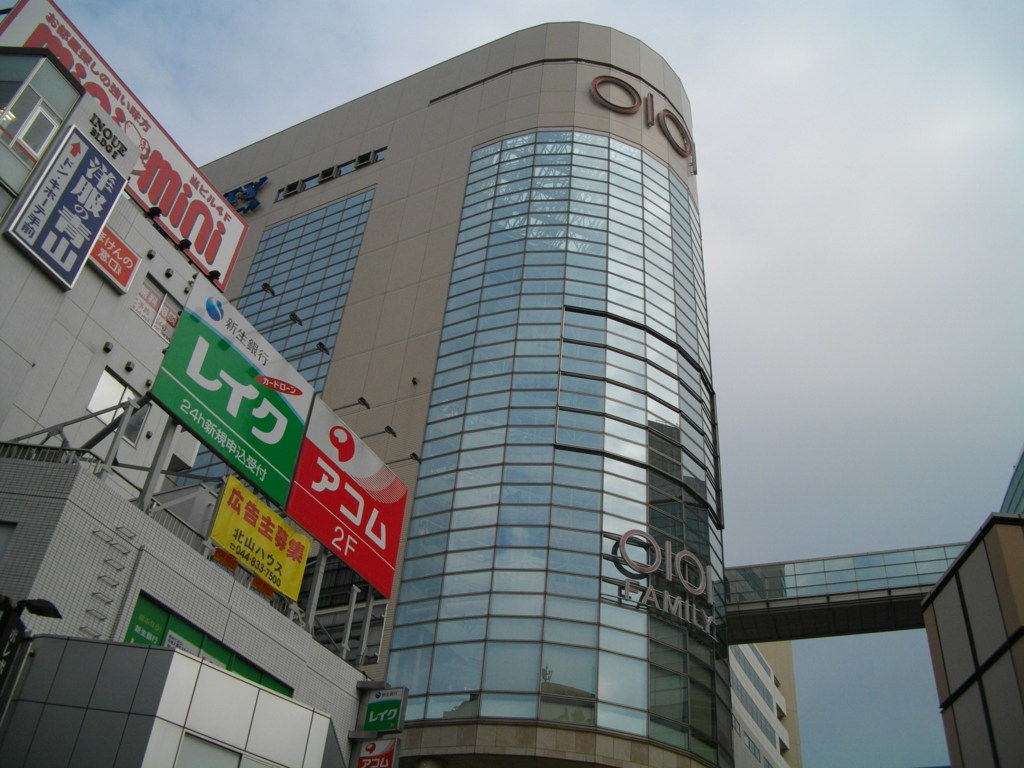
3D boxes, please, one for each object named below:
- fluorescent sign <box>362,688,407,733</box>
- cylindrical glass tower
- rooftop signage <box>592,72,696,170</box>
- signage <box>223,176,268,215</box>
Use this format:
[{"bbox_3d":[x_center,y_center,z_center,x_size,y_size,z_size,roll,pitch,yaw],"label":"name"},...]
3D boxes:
[{"bbox_3d":[-2.655,6.956,19.454,0.860,0.930,0.240,-12,-41,22],"label":"fluorescent sign"},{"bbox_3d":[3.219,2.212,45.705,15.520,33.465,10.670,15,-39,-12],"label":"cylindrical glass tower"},{"bbox_3d":[8.182,-15.842,54.941,8.342,3.104,1.358,26,-42,-24],"label":"rooftop signage"},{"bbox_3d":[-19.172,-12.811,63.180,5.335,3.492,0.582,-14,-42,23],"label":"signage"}]

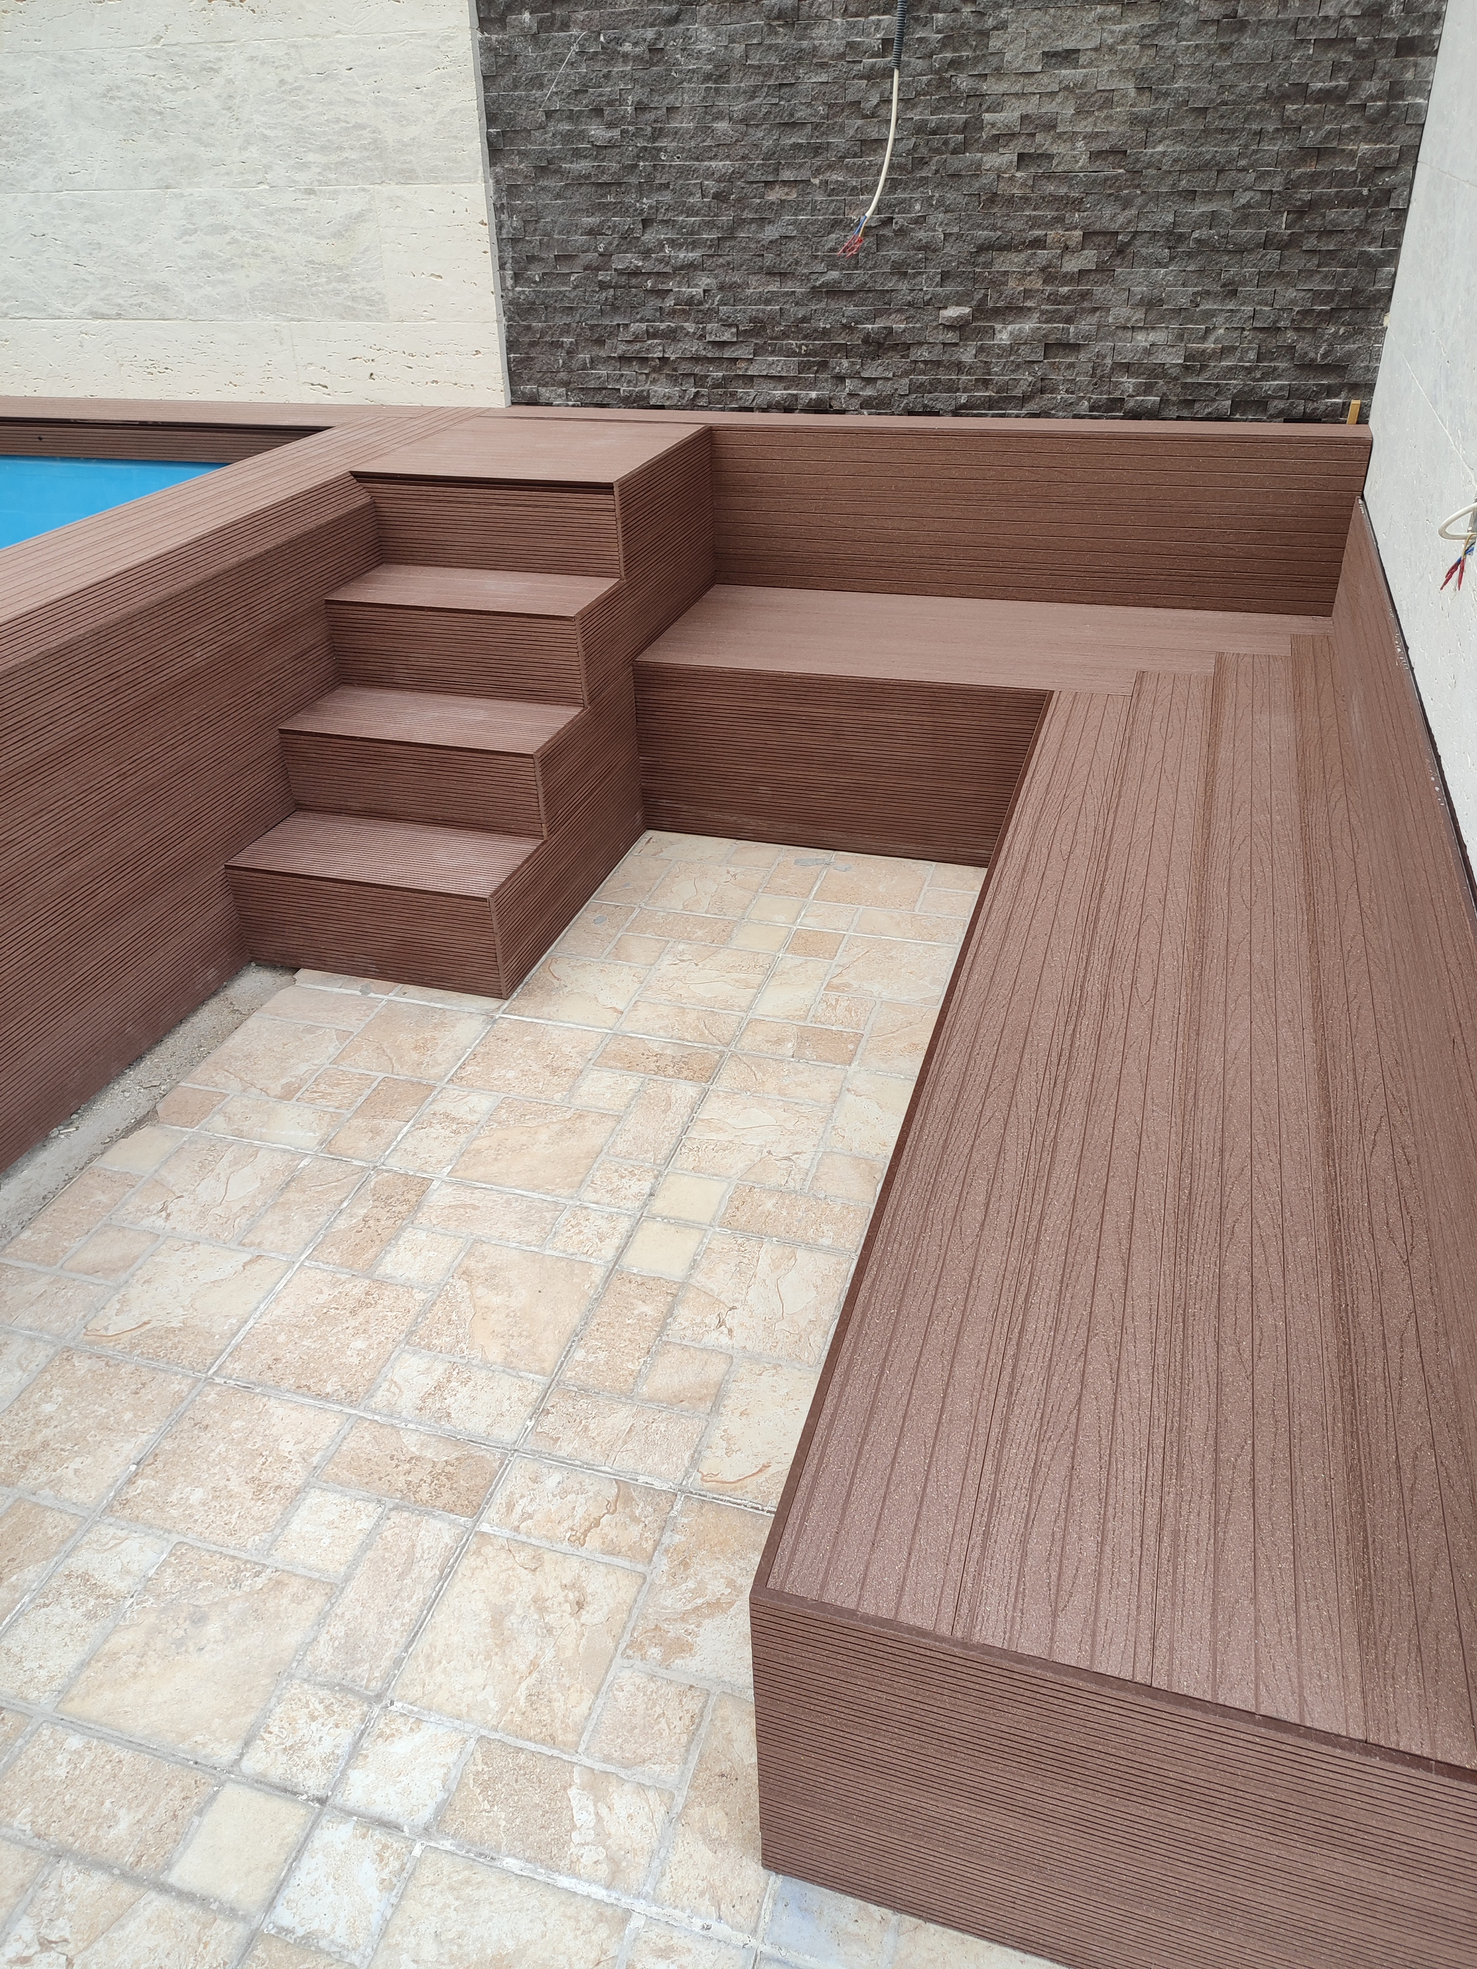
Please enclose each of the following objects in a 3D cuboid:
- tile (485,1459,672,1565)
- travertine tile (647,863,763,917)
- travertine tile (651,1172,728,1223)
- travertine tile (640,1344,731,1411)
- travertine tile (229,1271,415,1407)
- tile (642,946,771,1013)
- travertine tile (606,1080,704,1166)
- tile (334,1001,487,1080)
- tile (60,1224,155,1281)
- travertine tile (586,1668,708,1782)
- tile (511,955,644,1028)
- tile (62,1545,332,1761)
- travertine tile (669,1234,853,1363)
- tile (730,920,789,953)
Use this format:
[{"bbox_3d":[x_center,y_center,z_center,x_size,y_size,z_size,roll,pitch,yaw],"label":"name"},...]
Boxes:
[{"bbox_3d":[-0.192,0.640,1.652,0.211,0.013,0.102,8,34,16],"label":"tile"},{"bbox_3d":[-0.067,-0.203,2.962,0.219,0.012,0.206,8,34,15],"label":"travertine tile"},{"bbox_3d":[-0.076,0.333,2.101,0.093,0.012,0.095,7,34,16],"label":"travertine tile"},{"bbox_3d":[-0.070,0.522,1.803,0.094,0.012,0.094,7,34,16],"label":"travertine tile"},{"bbox_3d":[-0.571,0.490,1.904,0.195,0.014,0.213,7,34,16],"label":"travertine tile"},{"bbox_3d":[-0.057,-0.011,2.675,0.218,0.013,0.211,8,34,16],"label":"tile"},{"bbox_3d":[-0.137,0.233,2.280,0.098,0.014,0.214,7,34,16],"label":"travertine tile"},{"bbox_3d":[-0.595,0.106,2.515,0.224,0.012,0.215,8,34,15],"label":"tile"},{"bbox_3d":[-0.946,0.409,2.067,0.106,0.013,0.103,8,34,16],"label":"tile"},{"bbox_3d":[-0.094,0.773,1.423,0.104,0.012,0.098,8,34,15],"label":"travertine tile"},{"bbox_3d":[-0.307,0.018,2.634,0.218,0.012,0.217,8,34,15],"label":"tile"},{"bbox_3d":[-0.592,0.735,1.511,0.212,0.012,0.203,7,34,16],"label":"tile"},{"bbox_3d":[0.032,0.447,1.943,0.218,0.012,0.215,8,34,15],"label":"travertine tile"},{"bbox_3d":[0.044,-0.090,2.779,0.095,0.014,0.107,7,34,16],"label":"tile"}]

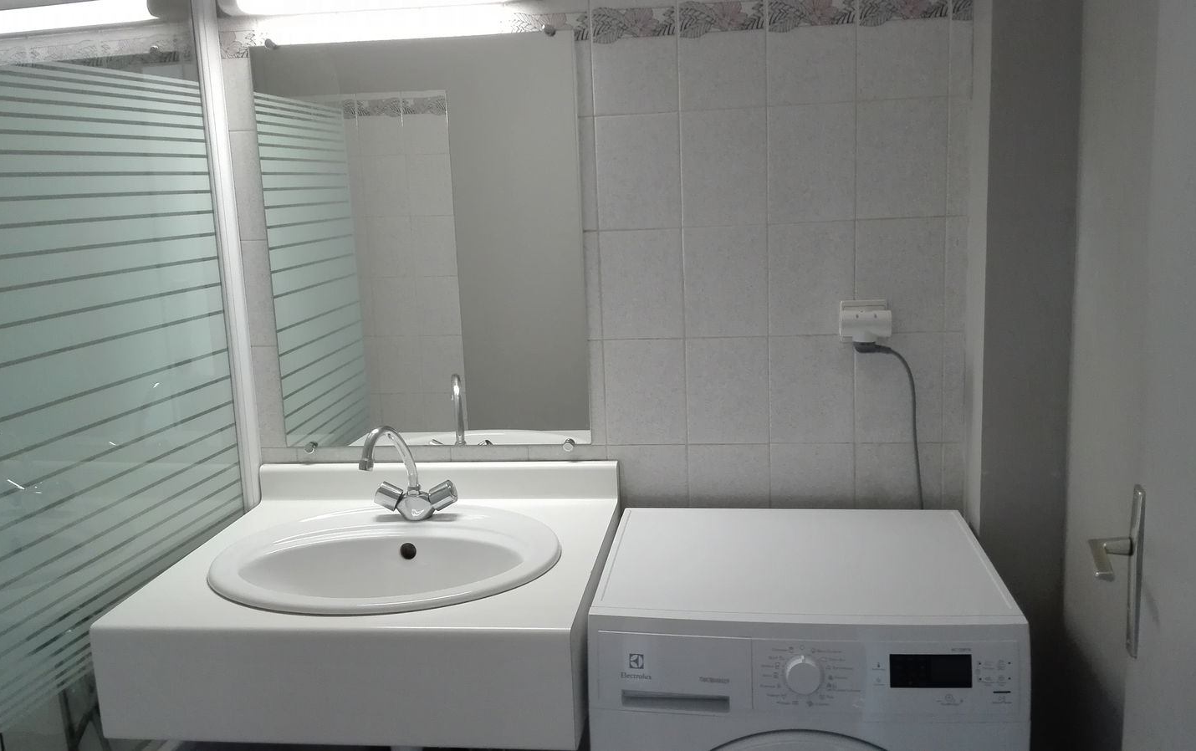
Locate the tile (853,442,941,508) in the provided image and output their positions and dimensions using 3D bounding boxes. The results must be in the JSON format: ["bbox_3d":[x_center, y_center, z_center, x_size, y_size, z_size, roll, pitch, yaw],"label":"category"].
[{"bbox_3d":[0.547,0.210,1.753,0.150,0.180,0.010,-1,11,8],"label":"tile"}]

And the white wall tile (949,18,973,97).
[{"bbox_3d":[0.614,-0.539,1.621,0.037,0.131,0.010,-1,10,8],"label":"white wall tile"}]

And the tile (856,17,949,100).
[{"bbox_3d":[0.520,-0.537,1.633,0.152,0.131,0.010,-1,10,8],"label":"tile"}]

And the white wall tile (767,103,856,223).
[{"bbox_3d":[0.371,-0.367,1.664,0.149,0.197,0.010,-1,10,8],"label":"white wall tile"}]

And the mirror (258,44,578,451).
[{"bbox_3d":[-0.326,-0.235,1.784,0.605,0.753,0.014,-1,10,8],"label":"mirror"}]

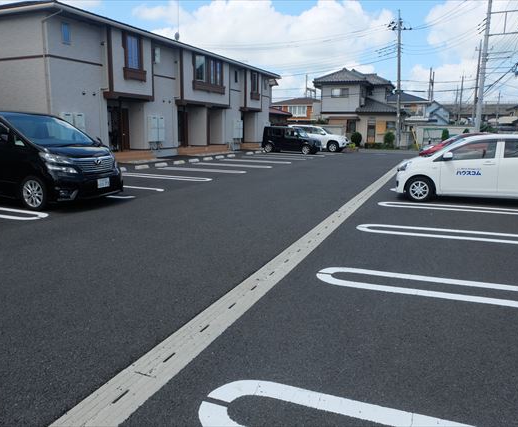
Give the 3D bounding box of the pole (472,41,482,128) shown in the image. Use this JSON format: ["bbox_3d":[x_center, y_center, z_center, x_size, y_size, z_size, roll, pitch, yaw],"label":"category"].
[{"bbox_3d":[25.141,-13.862,49.257,0.600,11.500,0.500,4,12,21],"label":"pole"}]

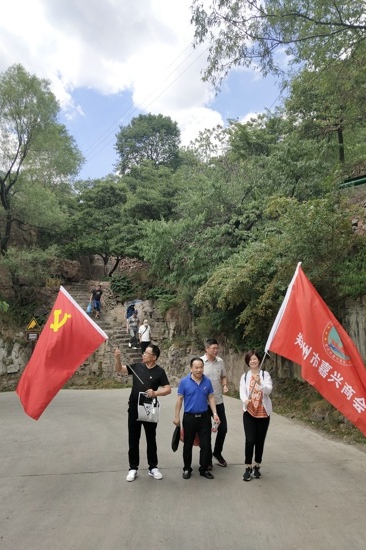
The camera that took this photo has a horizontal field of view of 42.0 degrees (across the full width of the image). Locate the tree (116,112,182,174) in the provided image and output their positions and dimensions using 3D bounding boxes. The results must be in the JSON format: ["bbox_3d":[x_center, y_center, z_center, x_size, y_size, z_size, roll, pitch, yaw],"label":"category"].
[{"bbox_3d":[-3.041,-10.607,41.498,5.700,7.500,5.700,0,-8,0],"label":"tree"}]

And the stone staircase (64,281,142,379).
[{"bbox_3d":[-3.943,2.175,22.400,2.300,4.935,10.539,3,-8,-24],"label":"stone staircase"}]

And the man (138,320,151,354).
[{"bbox_3d":[-1.484,2.574,18.479,0.500,1.690,0.420,1,-8,-10],"label":"man"}]

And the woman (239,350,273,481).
[{"bbox_3d":[0.957,1.837,6.314,0.430,1.627,0.400,0,-8,-3],"label":"woman"}]

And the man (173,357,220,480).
[{"bbox_3d":[0.177,1.884,6.353,0.580,1.545,0.420,1,-8,-8],"label":"man"}]

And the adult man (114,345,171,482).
[{"bbox_3d":[-0.529,1.787,6.293,0.740,1.720,0.500,-1,-8,5],"label":"adult man"}]

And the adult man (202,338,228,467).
[{"bbox_3d":[0.417,1.827,6.860,0.460,1.794,0.420,3,-8,-20],"label":"adult man"}]

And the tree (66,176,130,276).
[{"bbox_3d":[-4.965,-2.903,28.404,3.900,6.037,3.900,0,-8,0],"label":"tree"}]

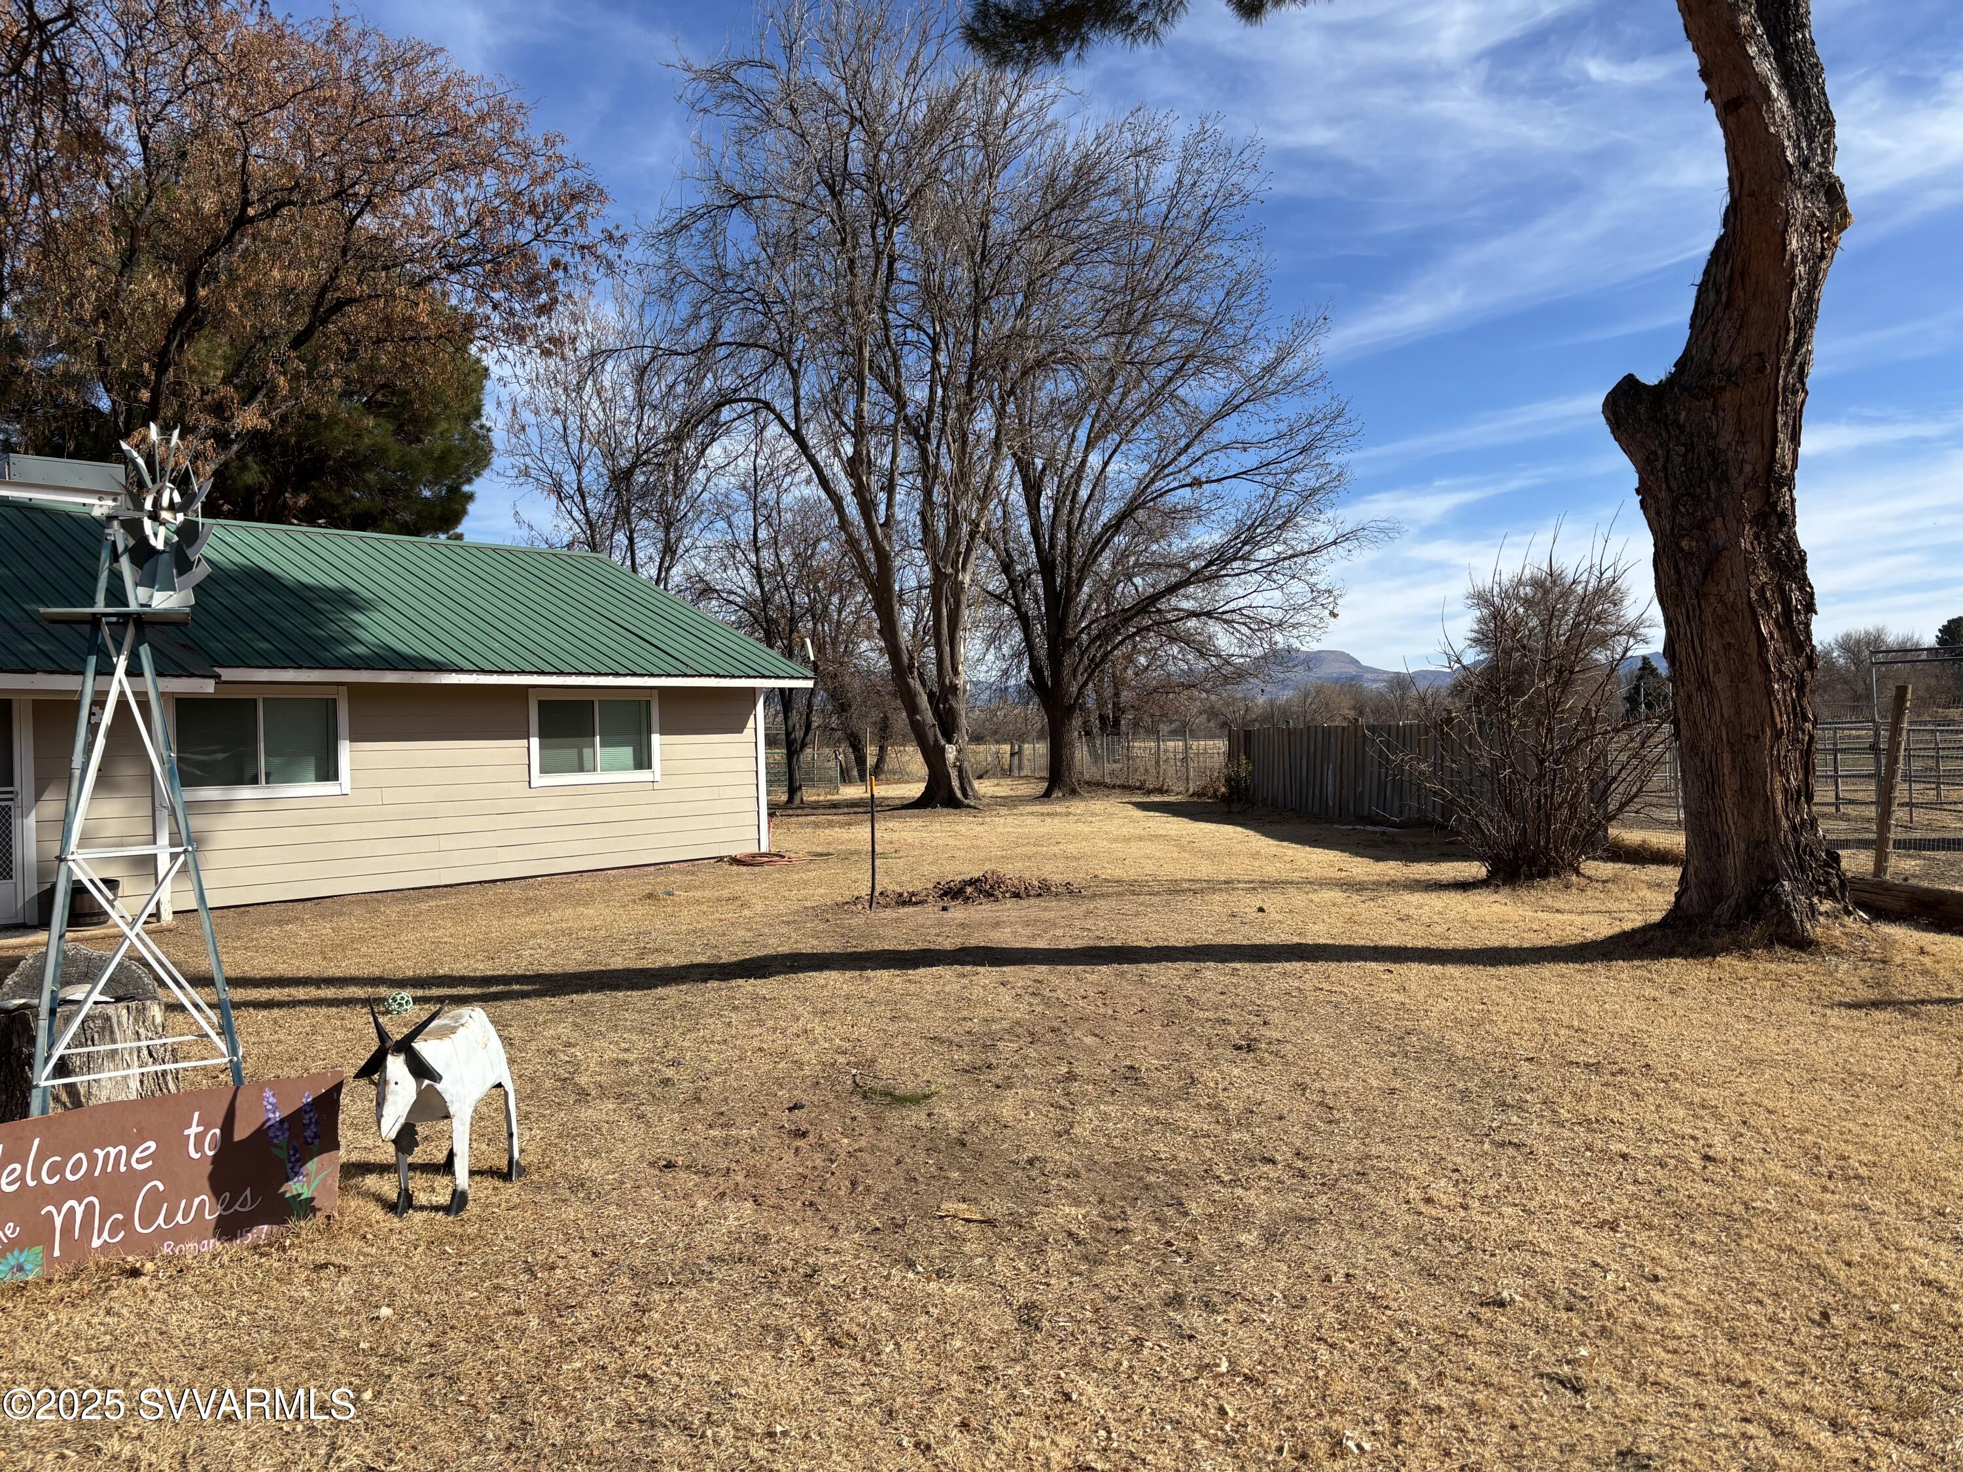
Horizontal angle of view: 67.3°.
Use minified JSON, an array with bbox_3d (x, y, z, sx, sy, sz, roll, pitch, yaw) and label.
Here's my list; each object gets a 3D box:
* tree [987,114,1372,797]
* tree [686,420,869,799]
[{"bbox_3d":[4.700,-7.250,38.300,11.000,17.800,10.500,-2,0,0],"label":"tree"},{"bbox_3d":[-5.360,-3.270,39.500,5.100,10.300,5.000,-2,0,0],"label":"tree"}]

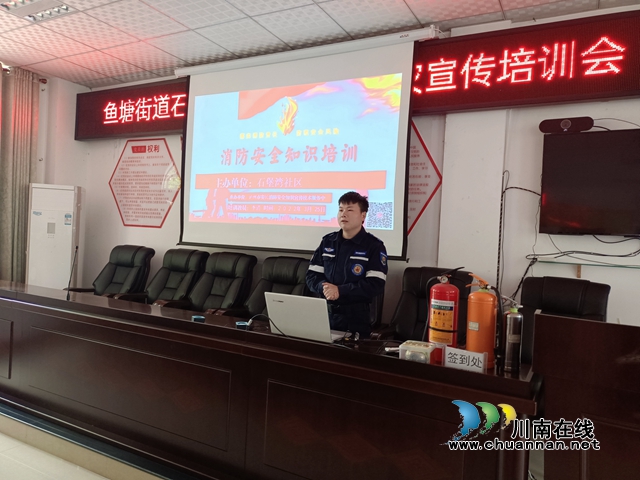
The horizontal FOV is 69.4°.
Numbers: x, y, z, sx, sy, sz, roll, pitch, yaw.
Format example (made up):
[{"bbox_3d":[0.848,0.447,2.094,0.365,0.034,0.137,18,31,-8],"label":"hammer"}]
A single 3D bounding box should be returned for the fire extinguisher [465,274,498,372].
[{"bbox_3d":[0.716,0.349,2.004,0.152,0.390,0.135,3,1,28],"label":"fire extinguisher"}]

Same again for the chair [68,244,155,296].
[{"bbox_3d":[-2.139,0.656,4.732,0.640,1.190,0.700,3,1,28],"label":"chair"}]

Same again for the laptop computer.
[{"bbox_3d":[-0.050,0.390,2.422,0.350,0.224,0.335,3,1,25],"label":"laptop computer"}]

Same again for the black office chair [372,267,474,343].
[{"bbox_3d":[0.724,0.816,3.224,0.640,1.190,0.700,3,1,28],"label":"black office chair"}]

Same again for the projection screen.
[{"bbox_3d":[-0.342,-0.769,4.246,2.400,1.740,0.050,3,1,28],"label":"projection screen"}]

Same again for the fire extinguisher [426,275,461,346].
[{"bbox_3d":[0.563,0.333,2.046,0.160,0.405,0.140,3,1,28],"label":"fire extinguisher"}]

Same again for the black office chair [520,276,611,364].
[{"bbox_3d":[1.475,0.858,2.829,0.640,1.190,0.700,3,1,28],"label":"black office chair"}]

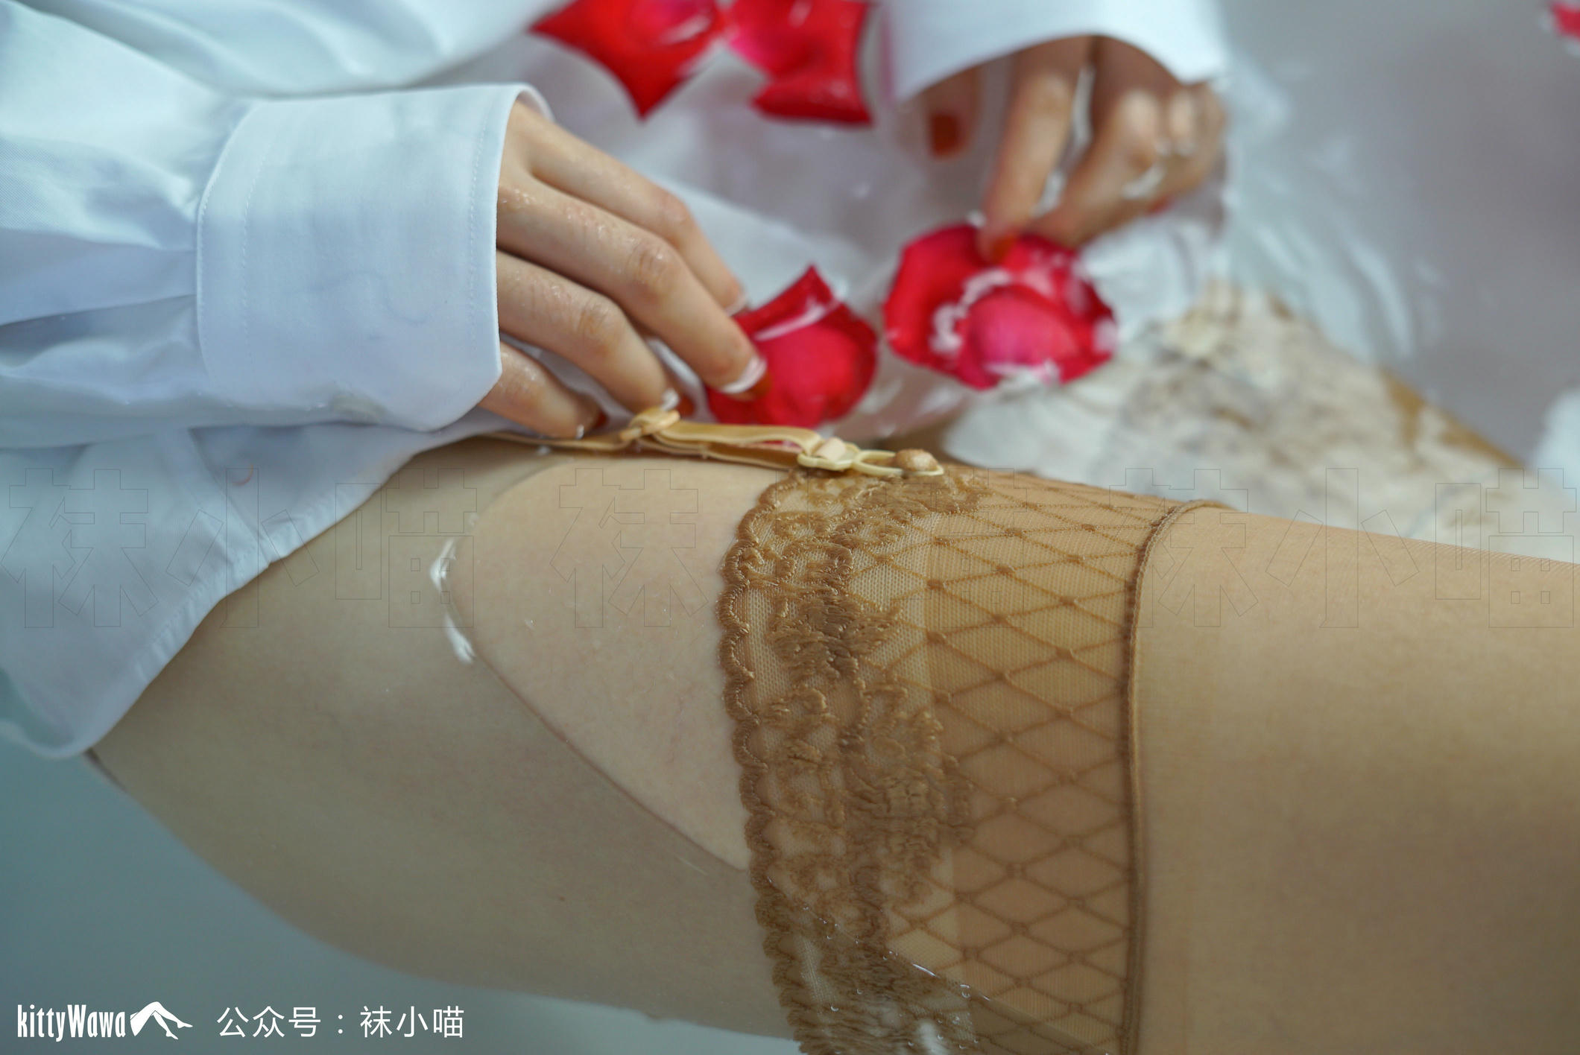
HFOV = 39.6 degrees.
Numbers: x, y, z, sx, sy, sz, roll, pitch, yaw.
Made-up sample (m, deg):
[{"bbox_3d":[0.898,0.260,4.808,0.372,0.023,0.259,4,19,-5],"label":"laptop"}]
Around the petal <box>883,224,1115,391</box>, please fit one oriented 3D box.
[{"bbox_3d":[0.056,-0.059,0.590,0.061,0.020,0.047,0,44,0],"label":"petal"}]

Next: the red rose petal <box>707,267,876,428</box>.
[{"bbox_3d":[0.000,-0.045,0.560,0.046,0.018,0.043,0,44,0],"label":"red rose petal"}]

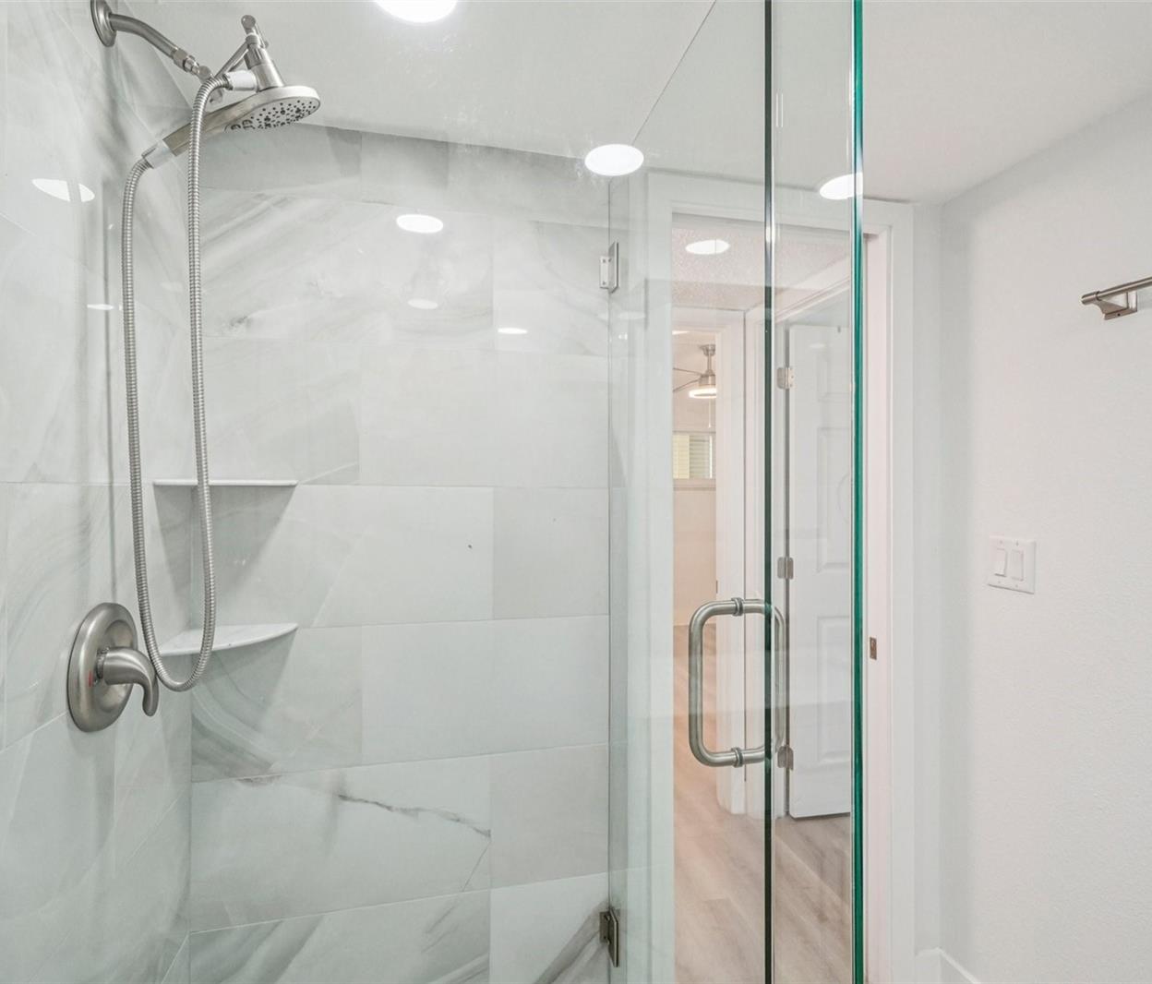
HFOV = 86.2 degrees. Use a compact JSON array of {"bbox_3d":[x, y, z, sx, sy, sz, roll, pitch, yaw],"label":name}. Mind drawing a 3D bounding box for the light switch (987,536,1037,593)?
[{"bbox_3d":[1.005,0.168,1.424,0.008,0.115,0.116,0,0,-13],"label":"light switch"}]

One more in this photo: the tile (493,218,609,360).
[{"bbox_3d":[-0.039,-0.471,1.440,0.310,0.305,0.012,0,0,-13],"label":"tile"}]

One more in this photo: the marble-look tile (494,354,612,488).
[{"bbox_3d":[-0.041,-0.165,1.442,0.310,0.305,0.012,0,0,-13],"label":"marble-look tile"}]

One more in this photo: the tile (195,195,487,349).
[{"bbox_3d":[-0.489,-0.473,1.334,0.615,0.305,0.012,0,0,-13],"label":"tile"}]

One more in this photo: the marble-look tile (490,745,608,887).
[{"bbox_3d":[-0.044,0.756,1.447,0.310,0.305,0.012,0,0,-13],"label":"marble-look tile"}]

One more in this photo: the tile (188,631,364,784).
[{"bbox_3d":[-0.631,0.447,1.306,0.332,0.305,0.012,0,0,-13],"label":"tile"}]

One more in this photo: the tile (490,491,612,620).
[{"bbox_3d":[-0.042,0.142,1.443,0.310,0.305,0.012,0,0,-13],"label":"tile"}]

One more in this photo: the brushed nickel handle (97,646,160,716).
[{"bbox_3d":[-0.663,0.285,0.924,0.066,0.100,0.044,0,0,-13],"label":"brushed nickel handle"}]

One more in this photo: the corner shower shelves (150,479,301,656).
[{"bbox_3d":[-0.672,0.135,1.193,0.198,0.317,0.185,0,0,-13],"label":"corner shower shelves"}]

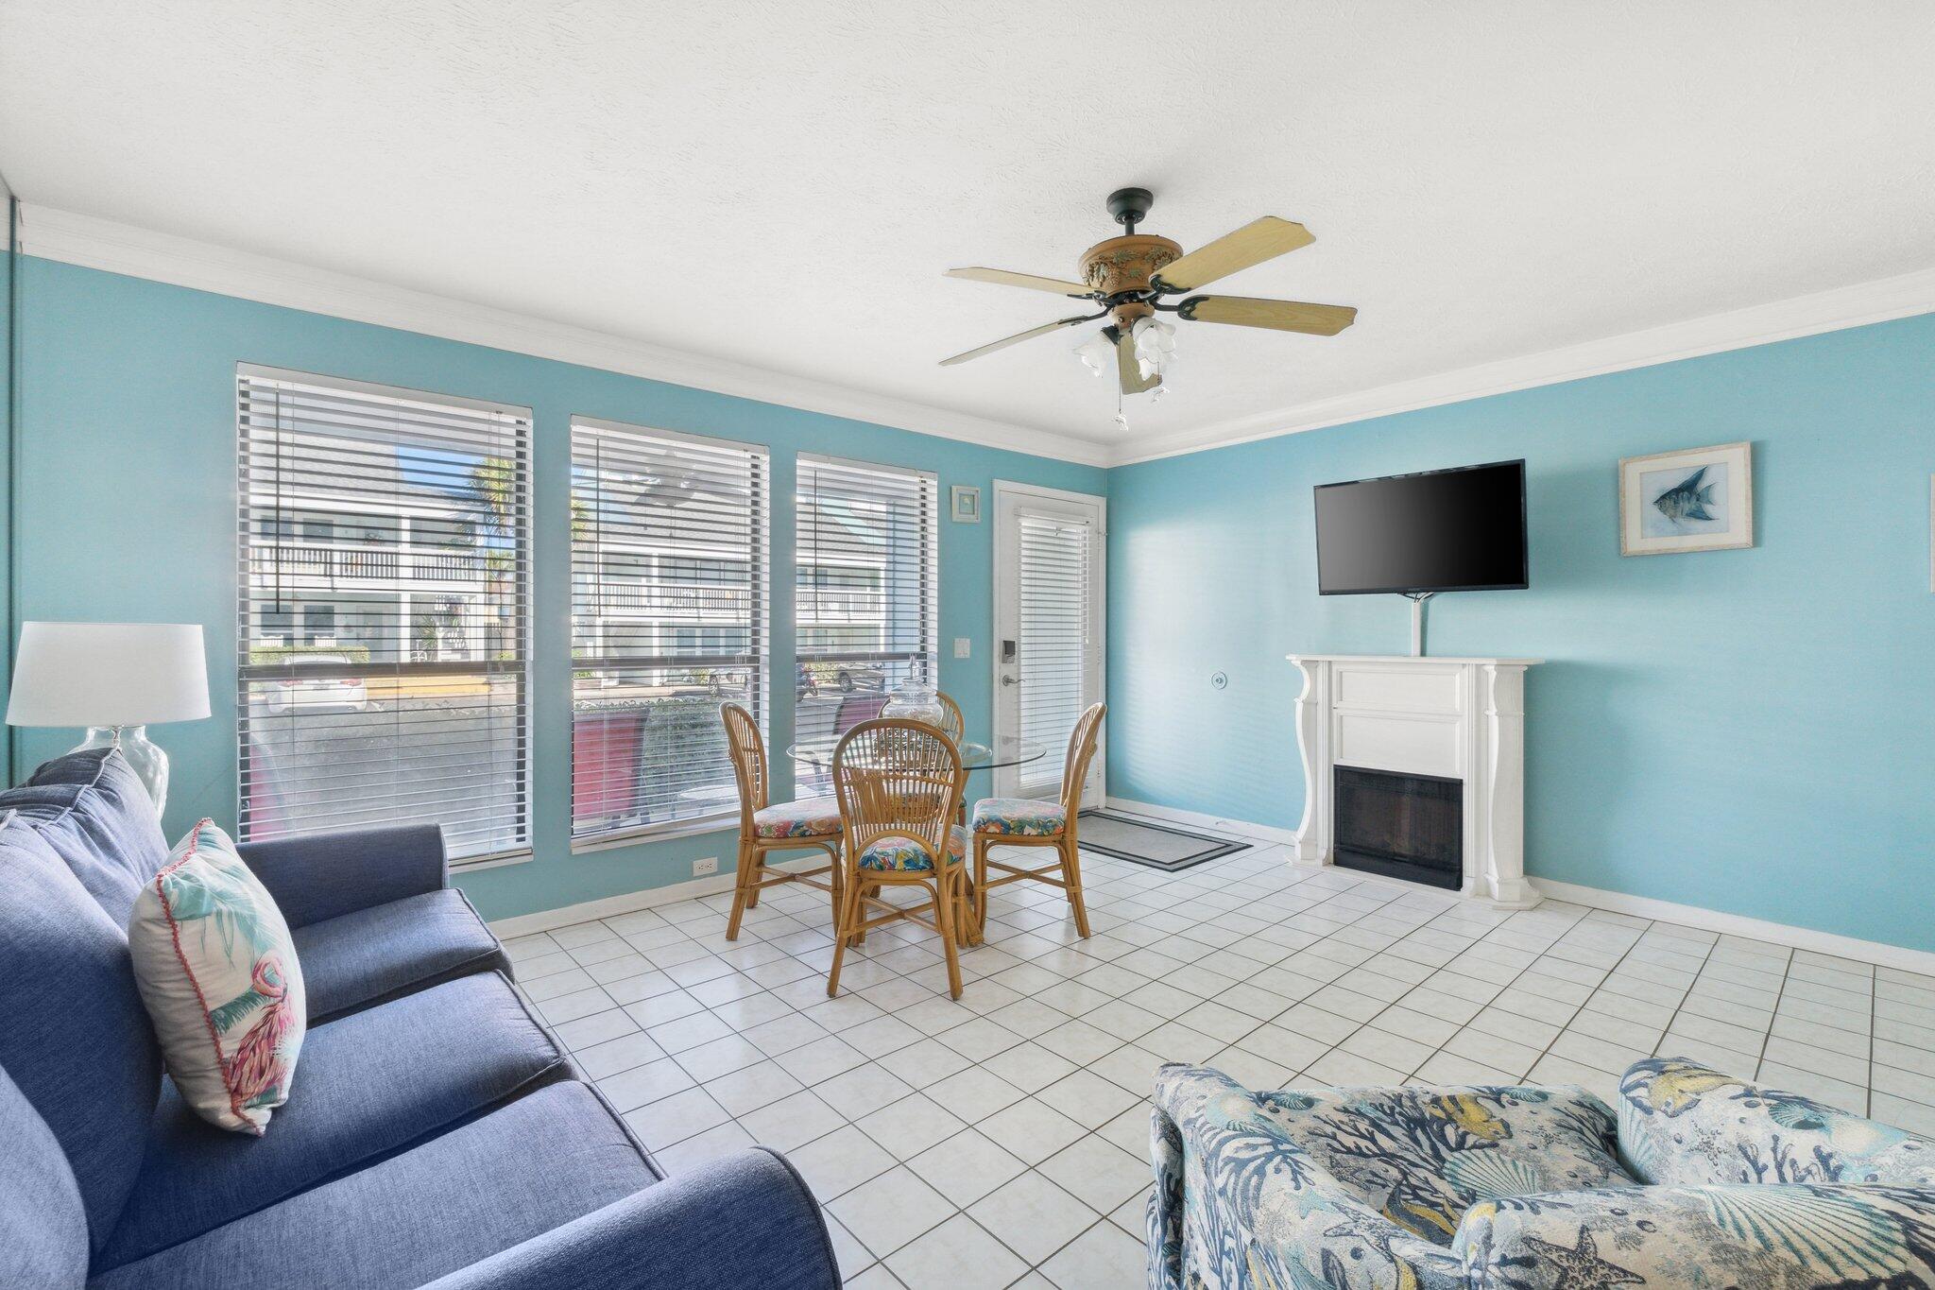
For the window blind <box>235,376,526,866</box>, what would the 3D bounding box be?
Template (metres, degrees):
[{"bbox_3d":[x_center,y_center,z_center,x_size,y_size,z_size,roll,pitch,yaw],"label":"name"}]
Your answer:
[{"bbox_3d":[-2.078,-0.050,2.956,0.867,1.770,0.060,-1,1,-41],"label":"window blind"}]

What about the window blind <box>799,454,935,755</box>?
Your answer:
[{"bbox_3d":[-0.506,-0.088,4.281,0.890,1.730,0.060,0,0,-41],"label":"window blind"}]

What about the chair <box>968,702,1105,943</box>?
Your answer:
[{"bbox_3d":[0.298,0.693,3.380,0.550,0.915,0.460,0,0,-2],"label":"chair"}]

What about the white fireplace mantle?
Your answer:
[{"bbox_3d":[2.096,0.593,3.898,0.340,1.080,1.120,0,0,-41],"label":"white fireplace mantle"}]

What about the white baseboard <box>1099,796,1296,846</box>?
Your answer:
[{"bbox_3d":[1.436,1.087,5.023,0.020,0.090,1.480,-1,1,-41],"label":"white baseboard"}]

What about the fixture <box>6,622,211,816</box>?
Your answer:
[{"bbox_3d":[-2.333,0.276,2.194,0.380,0.670,0.380,-1,1,-41],"label":"fixture"}]

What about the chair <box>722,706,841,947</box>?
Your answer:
[{"bbox_3d":[-0.715,0.685,3.335,0.550,0.910,0.460,0,0,-1],"label":"chair"}]

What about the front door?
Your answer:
[{"bbox_3d":[0.544,0.078,5.233,1.000,2.100,0.090,-1,1,-41],"label":"front door"}]

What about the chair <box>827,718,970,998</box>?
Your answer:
[{"bbox_3d":[-0.227,0.700,2.822,0.460,0.915,0.550,0,0,4],"label":"chair"}]

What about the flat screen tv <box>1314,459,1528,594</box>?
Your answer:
[{"bbox_3d":[2.123,-0.528,3.821,0.070,0.553,0.955,-10,8,-34],"label":"flat screen tv"}]

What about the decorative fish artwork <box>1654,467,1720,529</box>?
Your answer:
[{"bbox_3d":[2.879,-0.594,3.232,0.025,0.235,0.200,0,0,-41],"label":"decorative fish artwork"}]

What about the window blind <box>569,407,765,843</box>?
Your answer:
[{"bbox_3d":[-1.288,-0.075,3.598,0.885,1.740,0.060,0,0,-41],"label":"window blind"}]

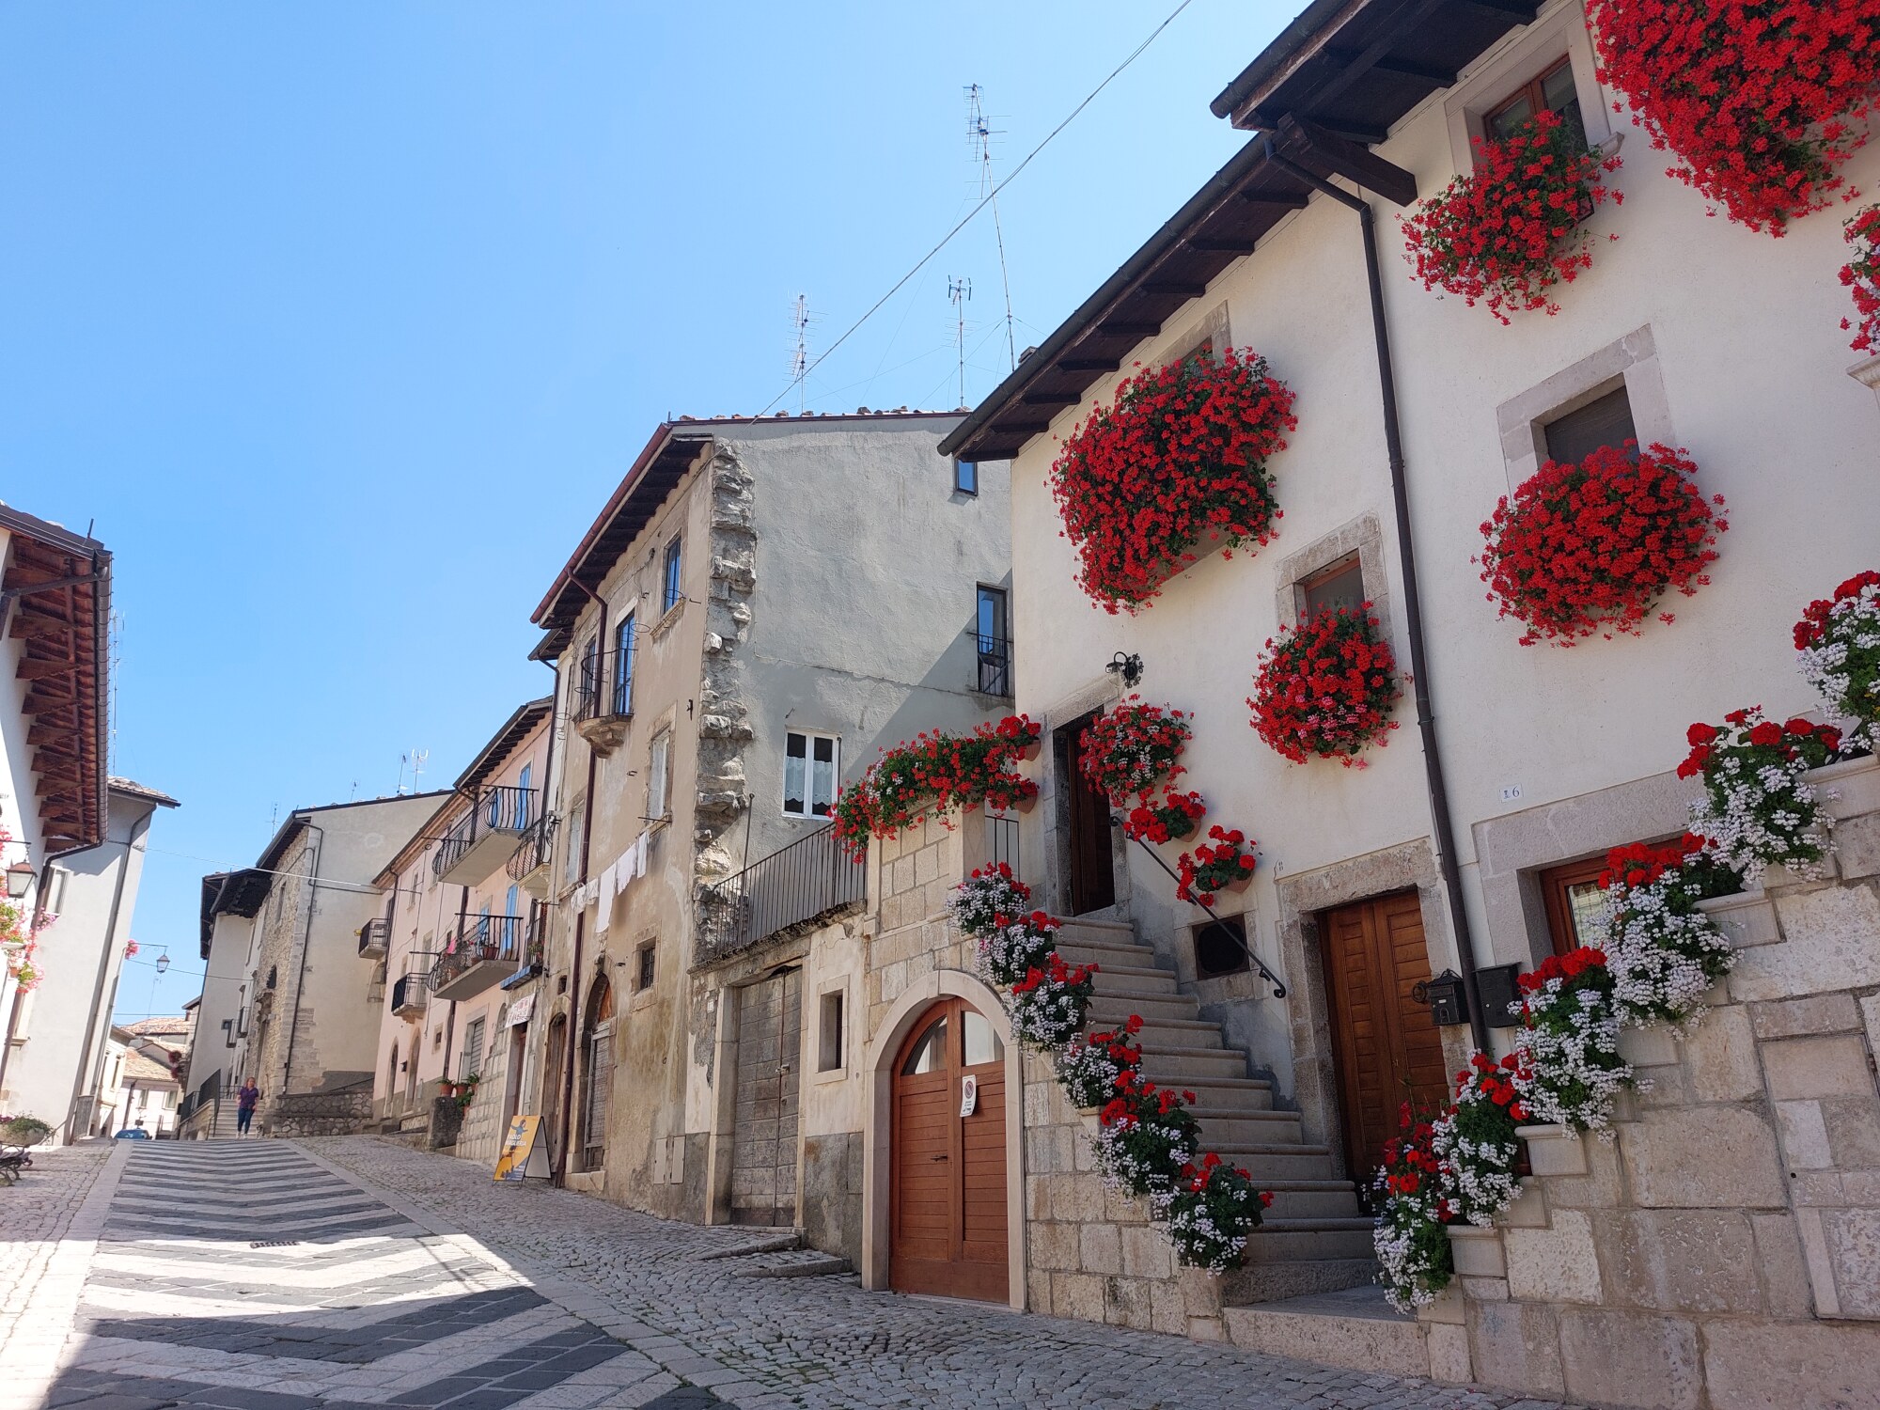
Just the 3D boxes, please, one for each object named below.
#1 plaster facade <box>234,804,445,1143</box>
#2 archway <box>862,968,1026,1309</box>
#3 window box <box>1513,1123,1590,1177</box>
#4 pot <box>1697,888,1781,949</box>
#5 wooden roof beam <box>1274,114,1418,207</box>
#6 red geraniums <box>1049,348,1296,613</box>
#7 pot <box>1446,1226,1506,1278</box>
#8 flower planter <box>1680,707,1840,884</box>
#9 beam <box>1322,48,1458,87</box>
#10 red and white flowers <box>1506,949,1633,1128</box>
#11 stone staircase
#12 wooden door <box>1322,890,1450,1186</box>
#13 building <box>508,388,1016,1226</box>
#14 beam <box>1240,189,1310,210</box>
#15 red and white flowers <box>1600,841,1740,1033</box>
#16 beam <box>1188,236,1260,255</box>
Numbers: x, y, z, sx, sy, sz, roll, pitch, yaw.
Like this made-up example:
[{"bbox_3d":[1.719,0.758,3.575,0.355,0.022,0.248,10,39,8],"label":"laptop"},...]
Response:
[{"bbox_3d":[-20.137,9.914,46.973,6.500,10.900,9.500,12,-23,-29],"label":"plaster facade"},{"bbox_3d":[0.093,3.116,9.618,0.300,2.291,2.213,12,-24,-29],"label":"archway"},{"bbox_3d":[2.680,1.921,5.591,0.240,0.185,0.320,11,-23,-27],"label":"window box"},{"bbox_3d":[3.150,0.853,5.062,0.240,0.200,0.305,11,-23,-27],"label":"pot"},{"bbox_3d":[3.001,-3.947,9.486,1.220,0.220,0.140,12,-23,-28],"label":"wooden roof beam"},{"bbox_3d":[1.929,-1.921,11.218,0.800,1.800,2.500,11,-23,-27],"label":"red geraniums"},{"bbox_3d":[2.420,2.394,5.709,0.260,0.200,0.300,12,-24,-29],"label":"pot"},{"bbox_3d":[3.093,0.341,4.915,0.380,0.580,0.450,11,-23,-27],"label":"flower planter"},{"bbox_3d":[2.930,-4.160,8.433,1.292,0.120,0.120,-9,-12,-35],"label":"beam"},{"bbox_3d":[2.611,1.388,5.416,0.480,0.760,0.450,12,-24,-29],"label":"red and white flowers"},{"bbox_3d":[1.525,2.521,8.811,1.220,2.610,2.600,11,-23,-27],"label":"stone staircase"},{"bbox_3d":[3.024,2.336,8.704,0.100,2.040,1.040,11,-23,-27],"label":"wooden door"},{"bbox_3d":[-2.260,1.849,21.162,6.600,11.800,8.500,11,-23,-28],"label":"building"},{"bbox_3d":[2.719,-4.112,10.598,0.710,0.125,0.095,-8,-14,-32],"label":"beam"},{"bbox_3d":[2.872,0.895,5.144,0.360,0.660,0.390,11,-23,-27],"label":"red and white flowers"},{"bbox_3d":[2.402,-3.908,11.139,0.710,0.125,0.095,-8,-14,-32],"label":"beam"}]

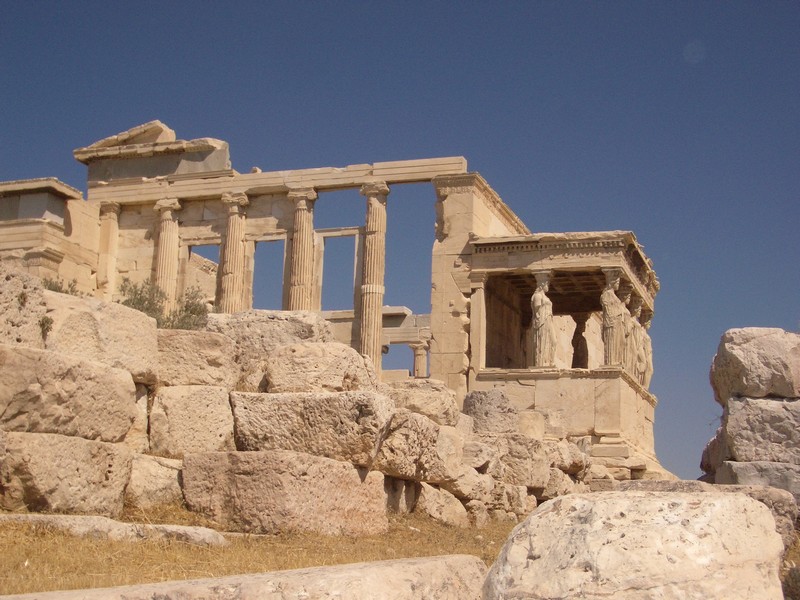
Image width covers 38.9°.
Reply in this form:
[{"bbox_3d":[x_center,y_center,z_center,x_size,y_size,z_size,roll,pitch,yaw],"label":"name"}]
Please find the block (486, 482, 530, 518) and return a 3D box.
[{"bbox_3d":[1.618,3.035,17.200,0.605,0.488,0.500,2,-12,0],"label":"block"}]

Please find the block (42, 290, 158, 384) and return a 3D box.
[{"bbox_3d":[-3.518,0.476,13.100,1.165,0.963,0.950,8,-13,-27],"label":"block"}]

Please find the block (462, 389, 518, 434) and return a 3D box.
[{"bbox_3d":[1.443,1.824,18.300,0.859,0.682,0.750,2,-12,0],"label":"block"}]

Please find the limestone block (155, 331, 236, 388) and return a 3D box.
[{"bbox_3d":[-2.436,0.749,13.800,0.868,0.648,0.850,2,-12,0],"label":"limestone block"}]

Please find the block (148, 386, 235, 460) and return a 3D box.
[{"bbox_3d":[-2.483,1.518,13.800,0.908,0.808,0.850,2,-12,0],"label":"block"}]

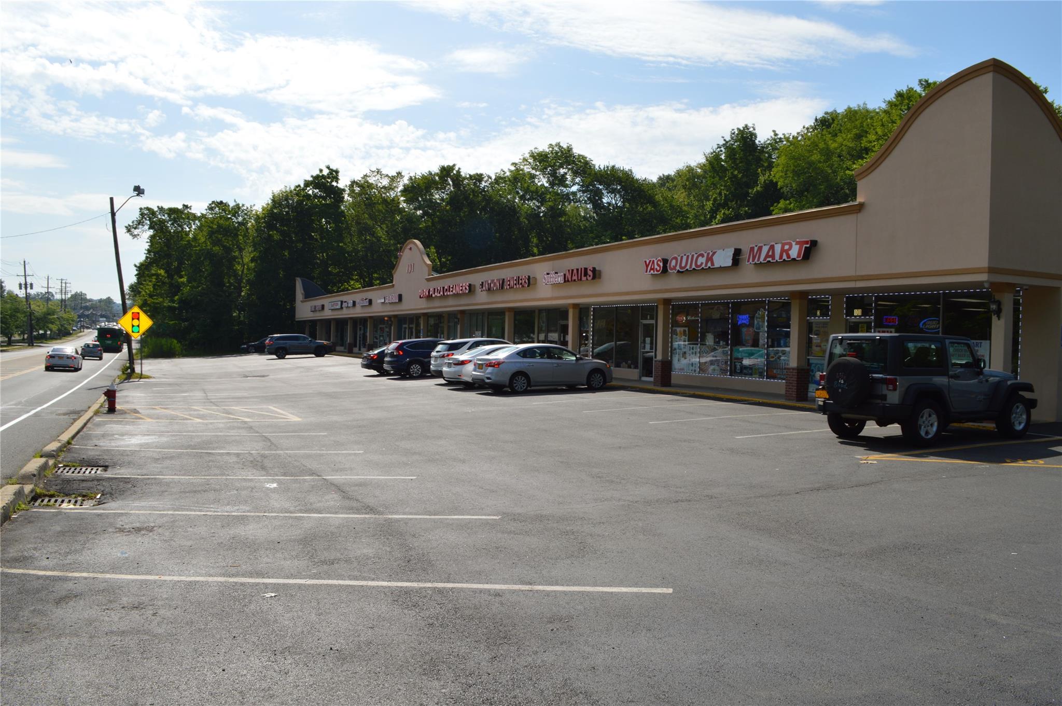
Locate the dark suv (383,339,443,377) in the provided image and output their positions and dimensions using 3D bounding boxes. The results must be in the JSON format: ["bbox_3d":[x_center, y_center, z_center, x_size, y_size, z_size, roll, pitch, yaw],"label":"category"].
[{"bbox_3d":[-3.978,0.234,34.366,4.560,1.650,1.820,1,1,-27],"label":"dark suv"}]

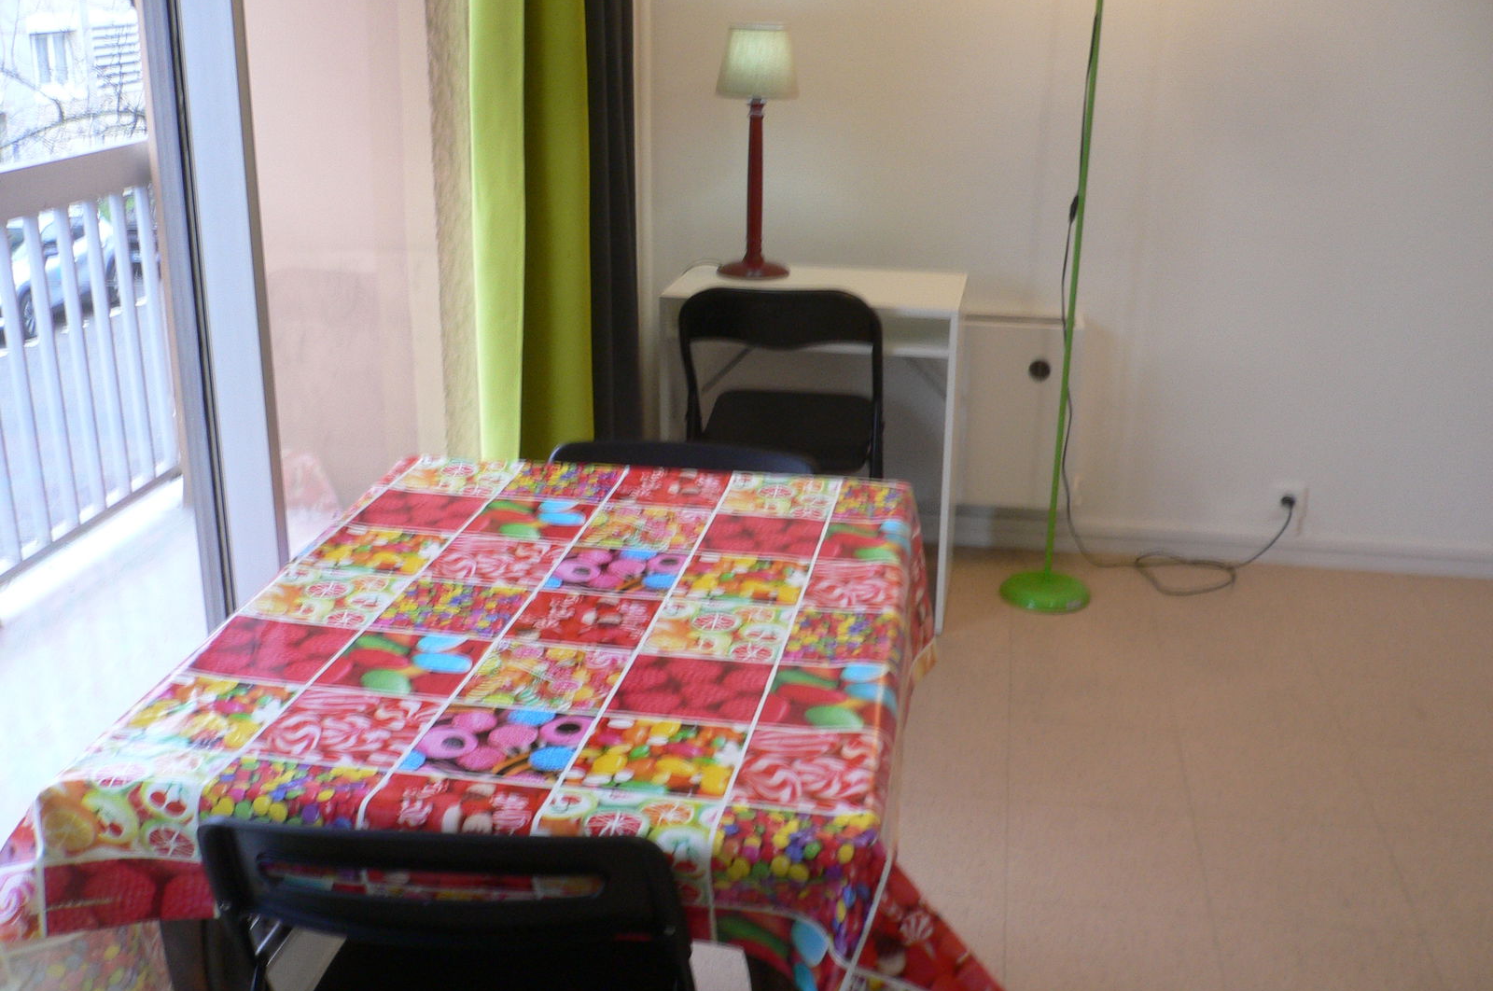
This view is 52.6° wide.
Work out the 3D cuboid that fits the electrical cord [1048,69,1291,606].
[{"bbox_3d":[1.037,-0.377,3.542,0.638,1.258,0.340,4,19,9],"label":"electrical cord"}]

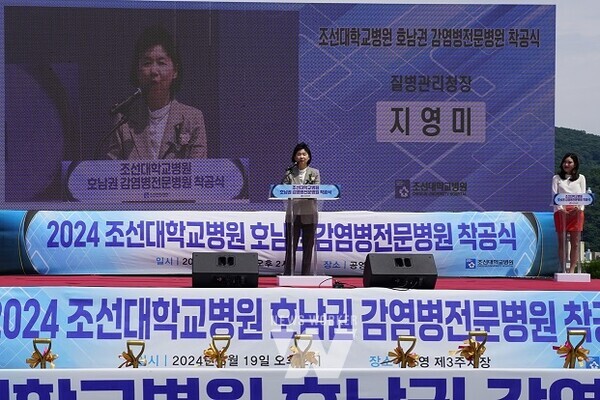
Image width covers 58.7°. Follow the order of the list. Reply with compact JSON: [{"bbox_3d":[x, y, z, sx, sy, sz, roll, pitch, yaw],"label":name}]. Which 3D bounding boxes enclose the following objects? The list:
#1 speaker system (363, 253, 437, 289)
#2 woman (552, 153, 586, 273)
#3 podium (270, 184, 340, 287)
[{"bbox_3d":[1.120,0.785,5.970,0.740,0.400,0.440,0,-1,0],"label":"speaker system"},{"bbox_3d":[3.510,0.200,6.950,0.450,1.640,0.340,0,-1,21],"label":"woman"},{"bbox_3d":[0.060,0.400,6.020,0.770,1.150,0.450,0,-1,0],"label":"podium"}]

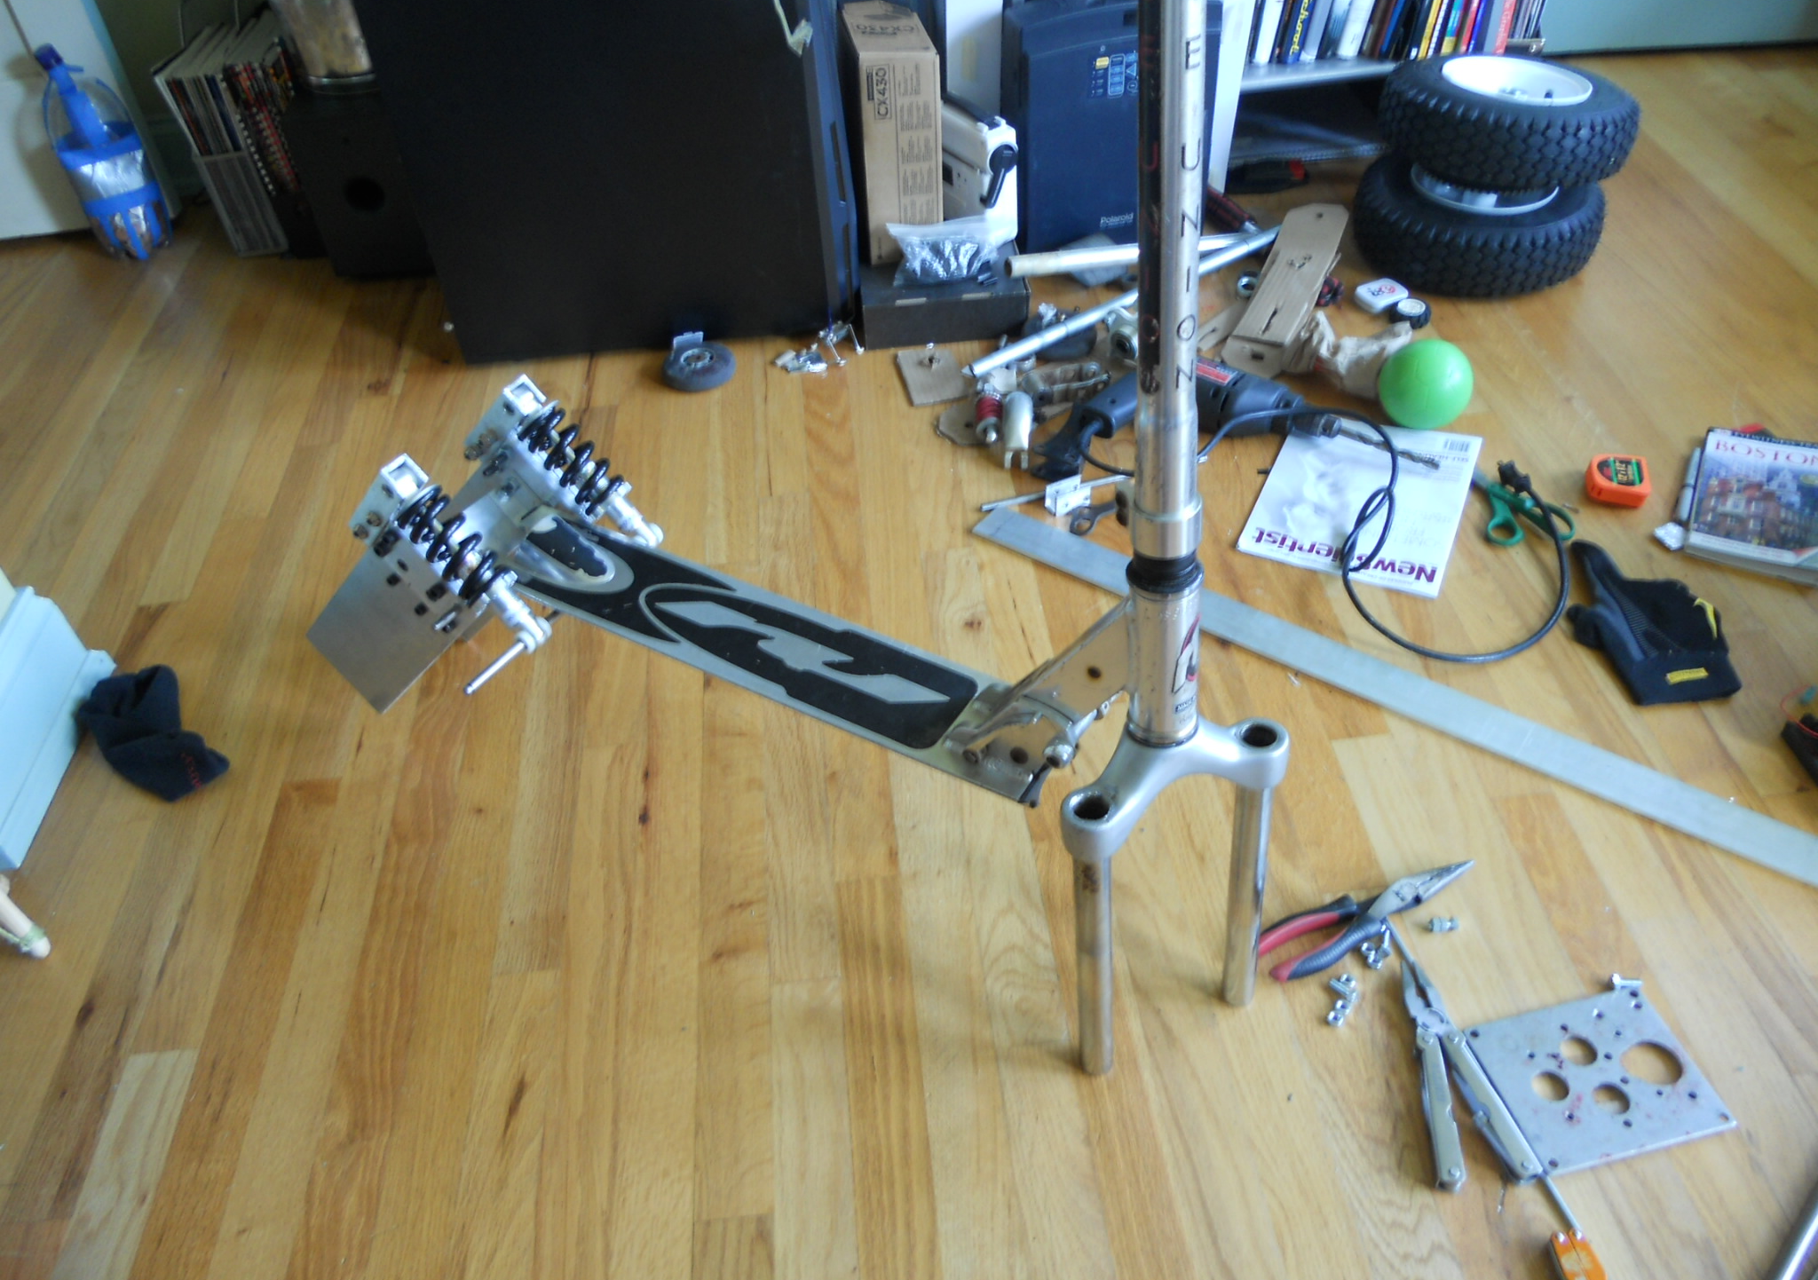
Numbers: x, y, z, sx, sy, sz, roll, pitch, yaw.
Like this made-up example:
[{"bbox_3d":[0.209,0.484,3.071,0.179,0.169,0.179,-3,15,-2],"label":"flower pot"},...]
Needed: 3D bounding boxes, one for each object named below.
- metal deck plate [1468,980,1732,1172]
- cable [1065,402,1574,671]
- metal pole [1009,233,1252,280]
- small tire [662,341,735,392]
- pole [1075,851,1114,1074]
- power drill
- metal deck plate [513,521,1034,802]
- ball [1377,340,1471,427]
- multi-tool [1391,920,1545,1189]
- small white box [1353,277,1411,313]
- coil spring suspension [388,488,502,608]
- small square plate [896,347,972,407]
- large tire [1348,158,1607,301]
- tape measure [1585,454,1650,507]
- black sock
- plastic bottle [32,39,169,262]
[{"bbox_3d":[0.500,0.319,1.034,0.144,0.006,0.117,-12,44,-7],"label":"metal deck plate"},{"bbox_3d":[0.422,-0.152,1.465,0.510,0.056,0.309,18,48,21],"label":"cable"},{"bbox_3d":[0.297,-0.509,1.861,0.377,0.026,0.026,-12,43,-21],"label":"metal pole"},{"bbox_3d":[-0.264,-0.346,1.787,0.090,0.027,0.090,-5,43,0],"label":"small tire"},{"bbox_3d":[0.132,0.234,1.004,0.026,0.220,0.026,-7,34,0],"label":"pole"},{"bbox_3d":[0.330,-0.241,1.536,0.260,0.070,0.171,19,37,20],"label":"power drill"},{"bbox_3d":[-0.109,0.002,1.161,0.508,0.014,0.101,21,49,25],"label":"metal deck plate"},{"bbox_3d":[0.583,-0.288,1.598,0.100,0.100,0.100,-3,43,2],"label":"ball"},{"bbox_3d":[0.390,0.302,1.024,0.076,0.020,0.197,-6,44,-2],"label":"multi-tool"},{"bbox_3d":[0.608,-0.440,1.822,0.057,0.015,0.044,-21,46,-16],"label":"small white box"},{"bbox_3d":[-0.387,-0.080,1.193,0.092,0.048,0.048,52,57,-7],"label":"coil spring suspension"},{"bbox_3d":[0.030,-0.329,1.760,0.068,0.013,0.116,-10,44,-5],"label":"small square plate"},{"bbox_3d":[0.752,-0.566,1.882,0.308,0.090,0.308,-5,43,0],"label":"large tire"},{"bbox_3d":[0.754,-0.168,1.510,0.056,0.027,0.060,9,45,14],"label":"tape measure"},{"bbox_3d":[-0.698,0.088,1.306,0.088,0.052,0.154,-33,51,-26],"label":"black sock"},{"bbox_3d":[-1.171,-0.702,2.045,0.110,0.300,0.110,-5,43,0],"label":"plastic bottle"}]

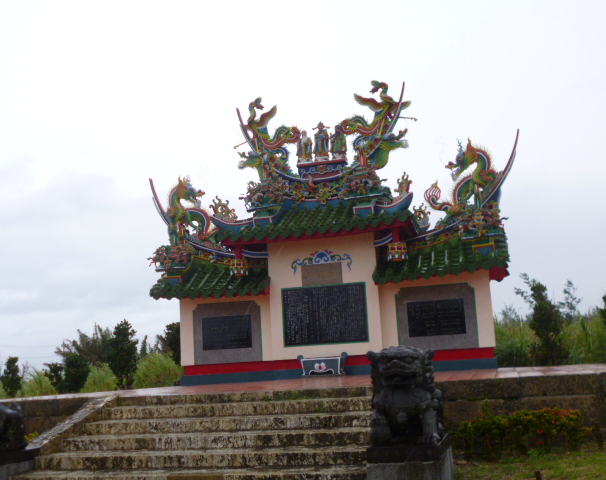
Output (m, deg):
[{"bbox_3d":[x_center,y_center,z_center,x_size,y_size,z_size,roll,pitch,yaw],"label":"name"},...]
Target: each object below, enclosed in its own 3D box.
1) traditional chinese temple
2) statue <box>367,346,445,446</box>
[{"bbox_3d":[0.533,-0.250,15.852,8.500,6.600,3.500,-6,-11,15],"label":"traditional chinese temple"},{"bbox_3d":[1.039,1.577,7.116,0.680,0.950,0.920,-6,-11,15],"label":"statue"}]

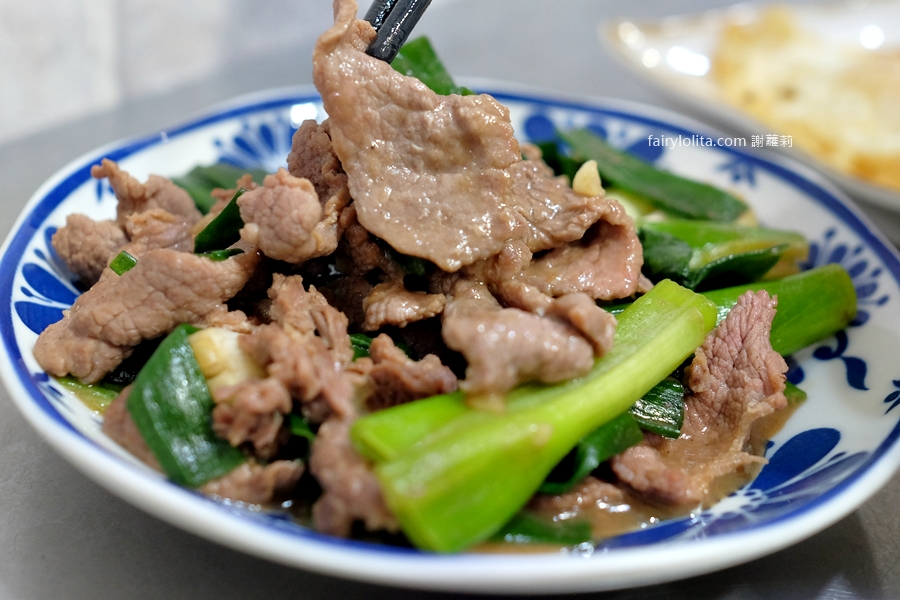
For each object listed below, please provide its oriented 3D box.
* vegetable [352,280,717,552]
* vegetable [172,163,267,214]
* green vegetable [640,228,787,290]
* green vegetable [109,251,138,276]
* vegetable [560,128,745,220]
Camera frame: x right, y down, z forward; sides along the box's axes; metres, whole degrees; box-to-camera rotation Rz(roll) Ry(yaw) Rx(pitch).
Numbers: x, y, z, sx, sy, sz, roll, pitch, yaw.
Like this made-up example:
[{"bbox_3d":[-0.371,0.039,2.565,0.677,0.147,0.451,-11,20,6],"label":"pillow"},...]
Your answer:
[{"bbox_3d":[0.019,0.020,0.171,0.076,0.015,0.023,-26,43,-34],"label":"vegetable"},{"bbox_3d":[-0.065,-0.031,0.246,0.028,0.009,0.018,-4,33,-12],"label":"vegetable"},{"bbox_3d":[0.068,-0.010,0.226,0.036,0.012,0.014,4,32,0],"label":"green vegetable"},{"bbox_3d":[-0.073,-0.008,0.197,0.006,0.004,0.005,-11,35,-22],"label":"green vegetable"},{"bbox_3d":[0.063,-0.038,0.271,0.058,0.008,0.015,27,48,22],"label":"vegetable"}]

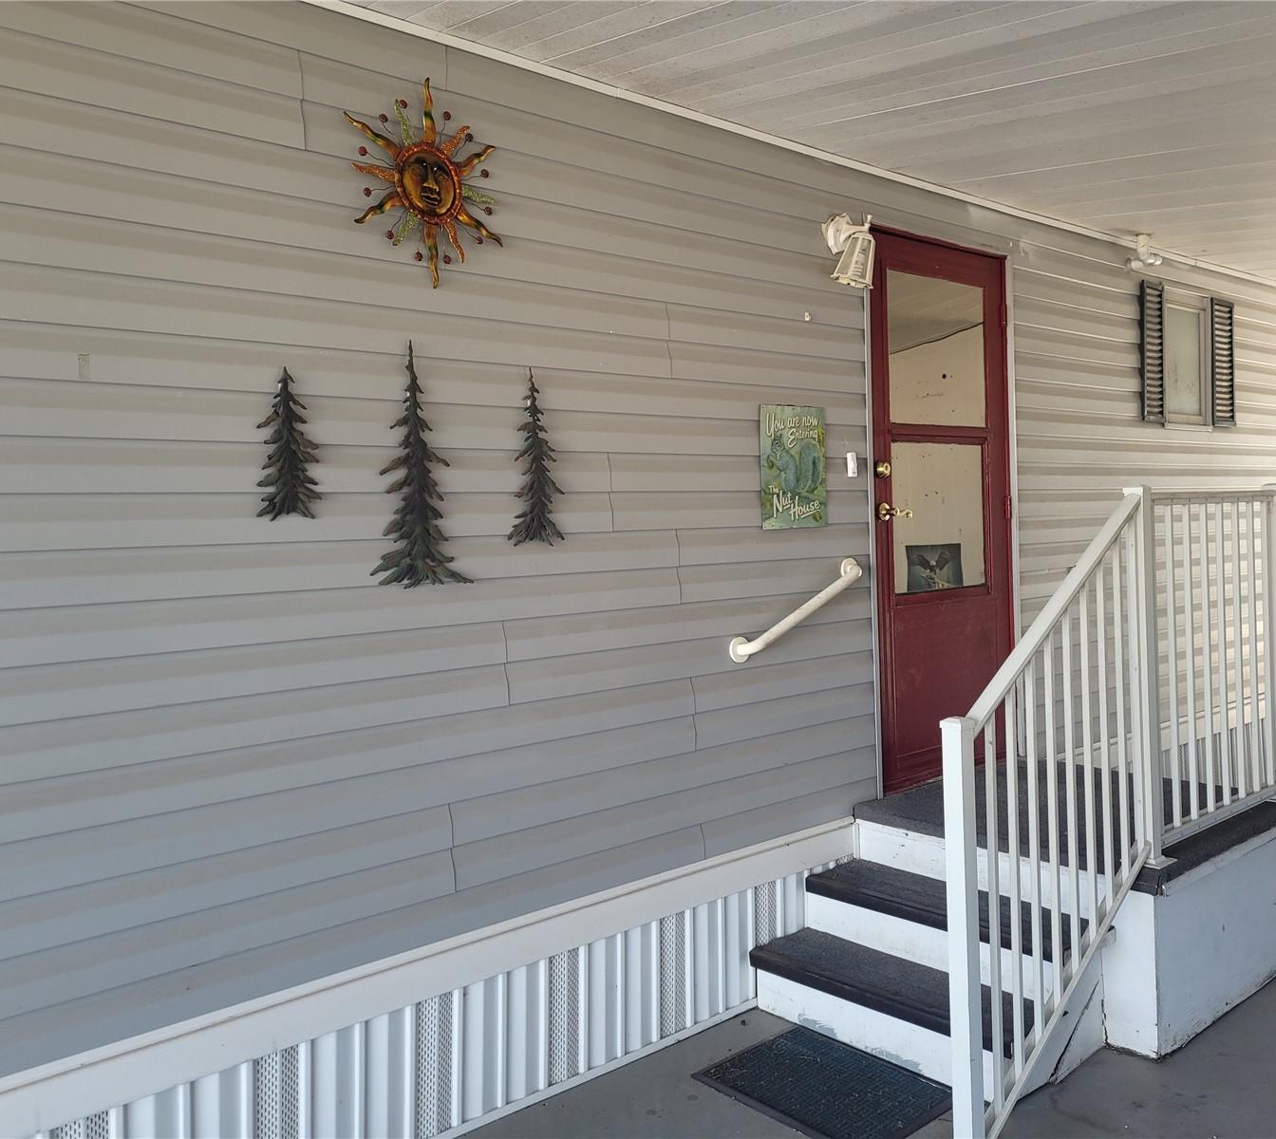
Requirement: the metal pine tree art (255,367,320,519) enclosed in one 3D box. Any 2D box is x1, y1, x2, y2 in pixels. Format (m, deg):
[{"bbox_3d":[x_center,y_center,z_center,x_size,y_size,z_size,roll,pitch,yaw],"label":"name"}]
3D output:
[{"bbox_3d":[-0.803,-0.289,2.621,0.155,0.350,0.030,-4,3,-41],"label":"metal pine tree art"}]

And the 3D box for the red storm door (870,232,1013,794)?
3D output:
[{"bbox_3d":[1.201,-0.224,4.430,0.909,2.043,0.050,-4,3,-41],"label":"red storm door"}]

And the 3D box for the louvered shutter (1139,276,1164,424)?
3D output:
[{"bbox_3d":[2.498,-1.051,5.545,0.235,0.681,0.030,-4,3,-41],"label":"louvered shutter"}]

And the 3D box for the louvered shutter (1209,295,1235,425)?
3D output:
[{"bbox_3d":[3.123,-1.095,6.099,0.245,0.672,0.030,-4,3,-41],"label":"louvered shutter"}]

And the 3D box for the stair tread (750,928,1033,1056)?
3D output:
[{"bbox_3d":[0.773,1.247,3.412,0.279,0.043,0.929,-4,3,-41],"label":"stair tread"}]

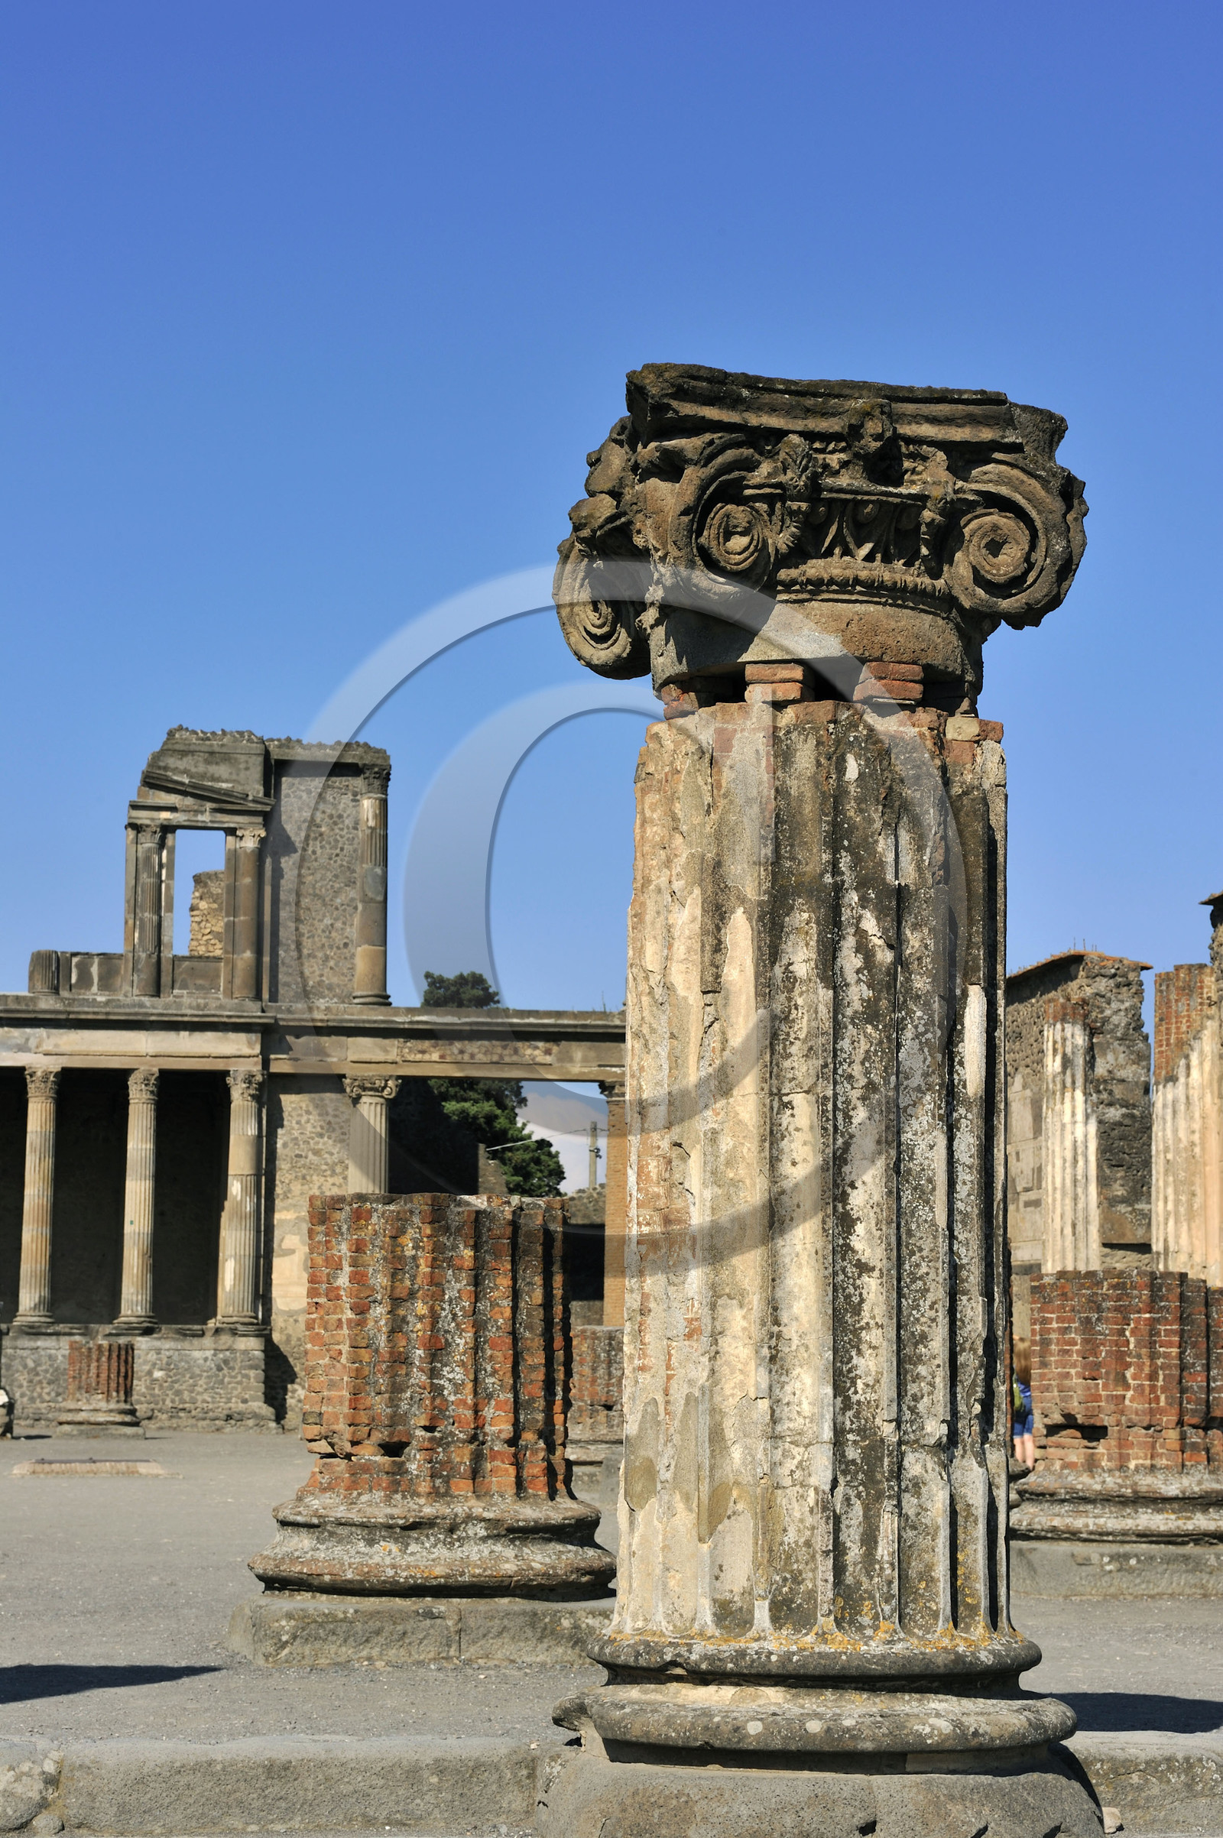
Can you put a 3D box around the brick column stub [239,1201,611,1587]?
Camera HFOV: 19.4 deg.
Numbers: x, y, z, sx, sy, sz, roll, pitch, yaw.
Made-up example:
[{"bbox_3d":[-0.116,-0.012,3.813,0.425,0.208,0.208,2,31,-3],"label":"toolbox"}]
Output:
[{"bbox_3d":[-0.707,1.923,14.386,1.480,1.560,1.480,2,-7,-10],"label":"brick column stub"}]

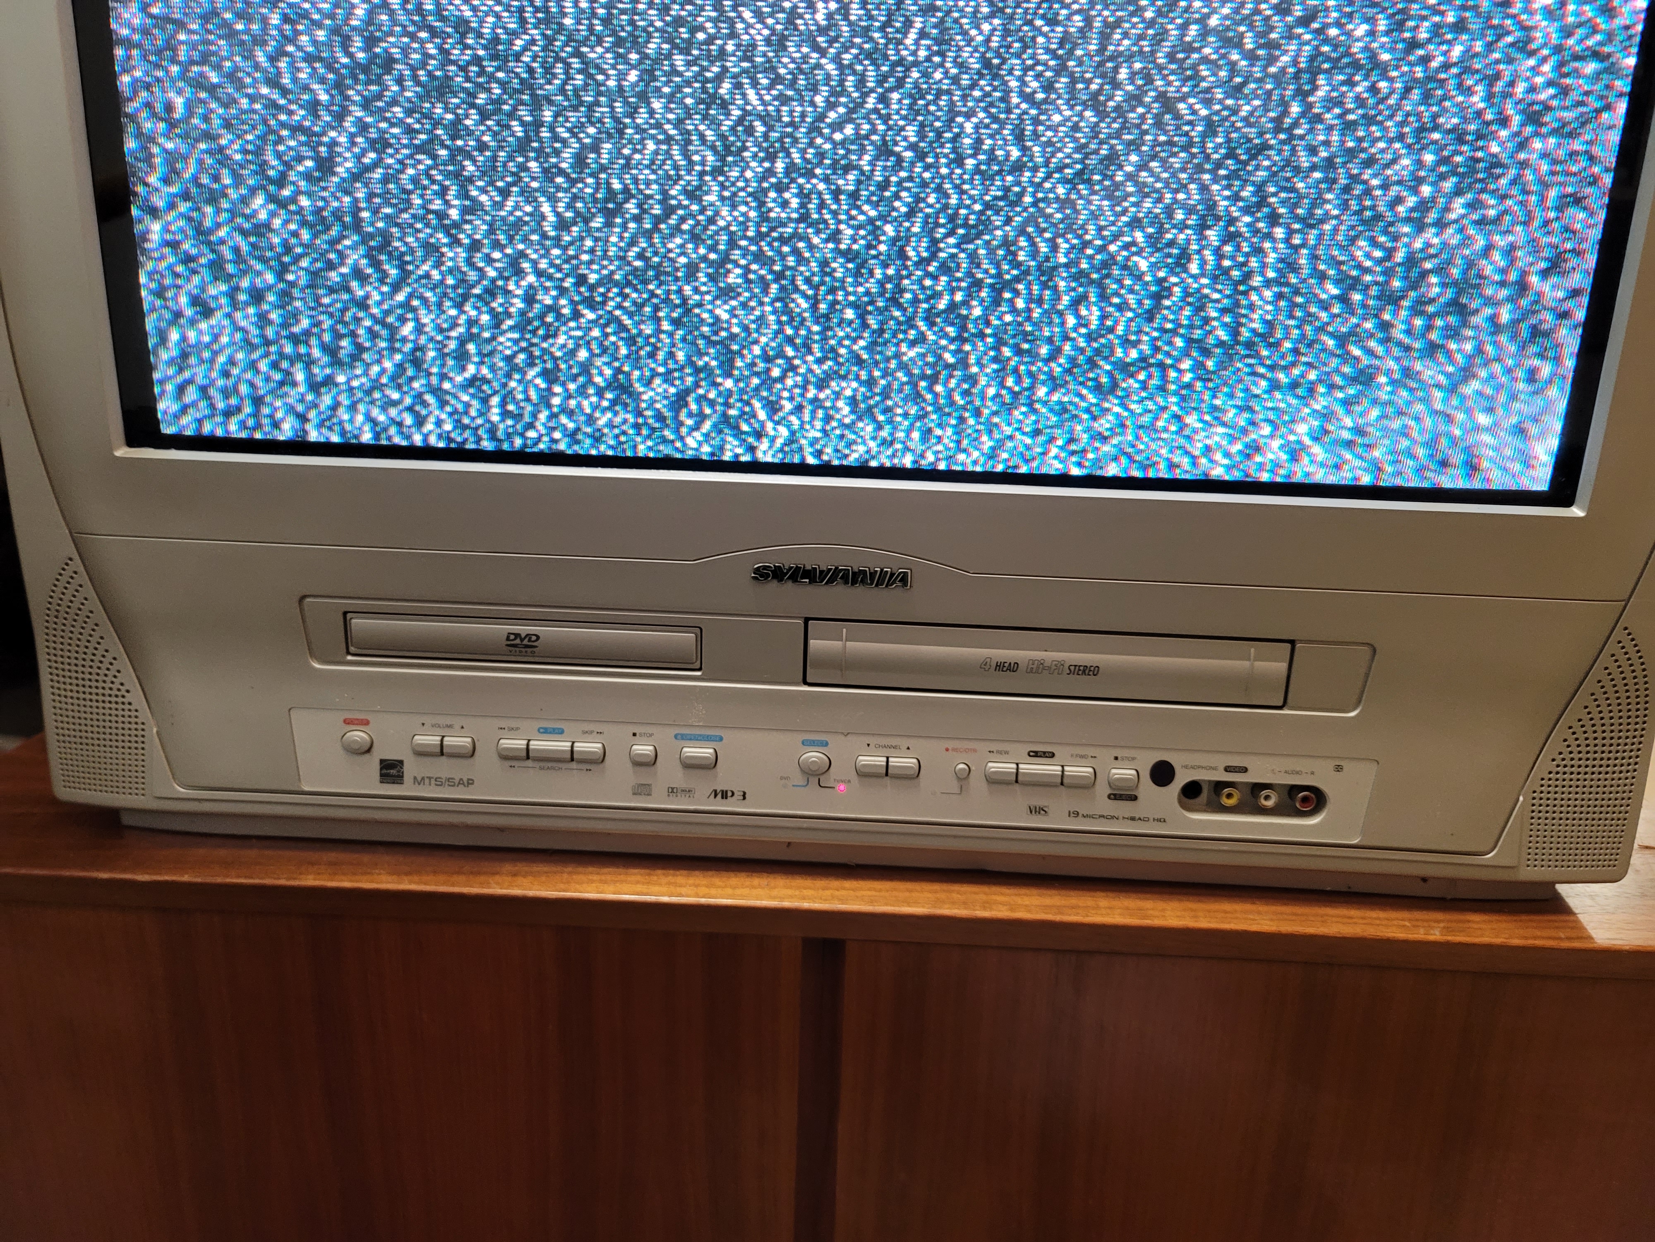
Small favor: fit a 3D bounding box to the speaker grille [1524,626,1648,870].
[{"bbox_3d":[0.300,0.050,0.472,0.040,0.103,0.012,2,15,-2],"label":"speaker grille"}]

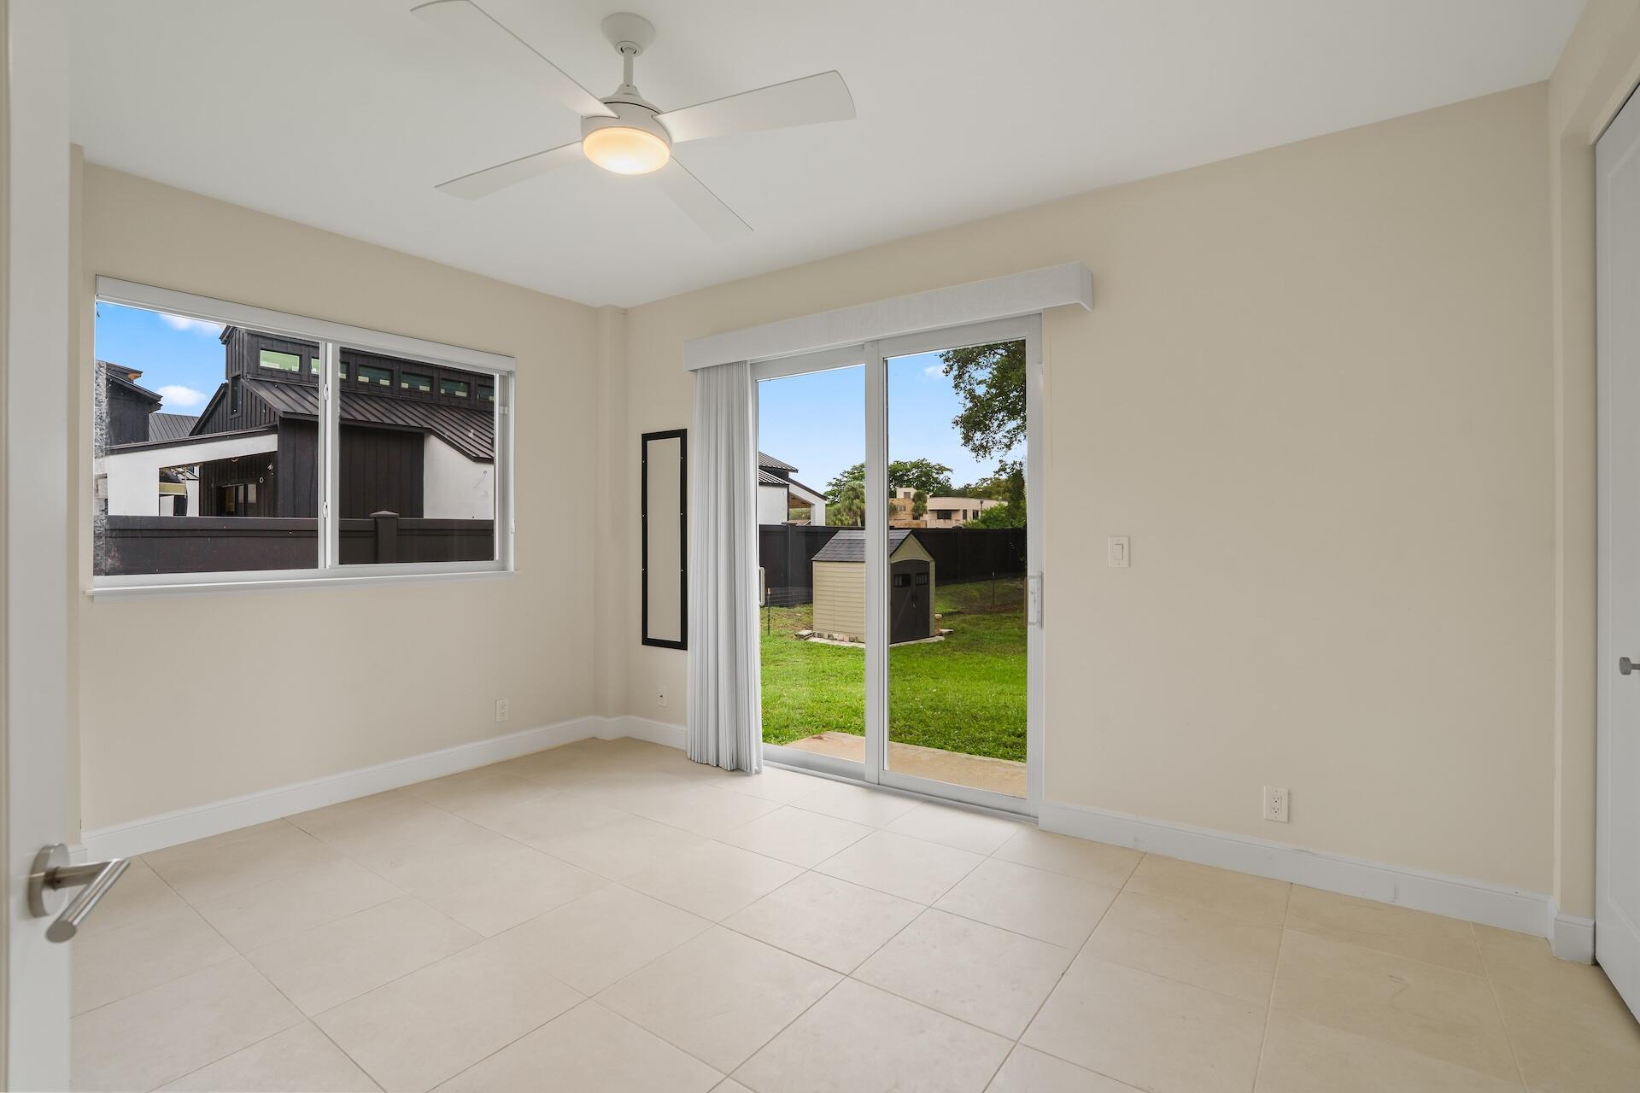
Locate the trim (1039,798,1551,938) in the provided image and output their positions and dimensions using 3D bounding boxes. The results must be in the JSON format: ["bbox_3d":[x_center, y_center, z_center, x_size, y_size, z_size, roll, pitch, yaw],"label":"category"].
[{"bbox_3d":[1.615,1.154,2.714,1.581,0.130,0.018,0,1,33],"label":"trim"}]

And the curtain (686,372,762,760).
[{"bbox_3d":[-0.523,0.088,3.966,0.484,2.213,0.104,0,1,33],"label":"curtain"}]

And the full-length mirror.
[{"bbox_3d":[-0.922,-0.039,4.319,0.370,1.281,0.020,0,1,33],"label":"full-length mirror"}]

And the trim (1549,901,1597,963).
[{"bbox_3d":[2.261,1.157,2.197,0.099,0.135,0.111,0,1,33],"label":"trim"}]

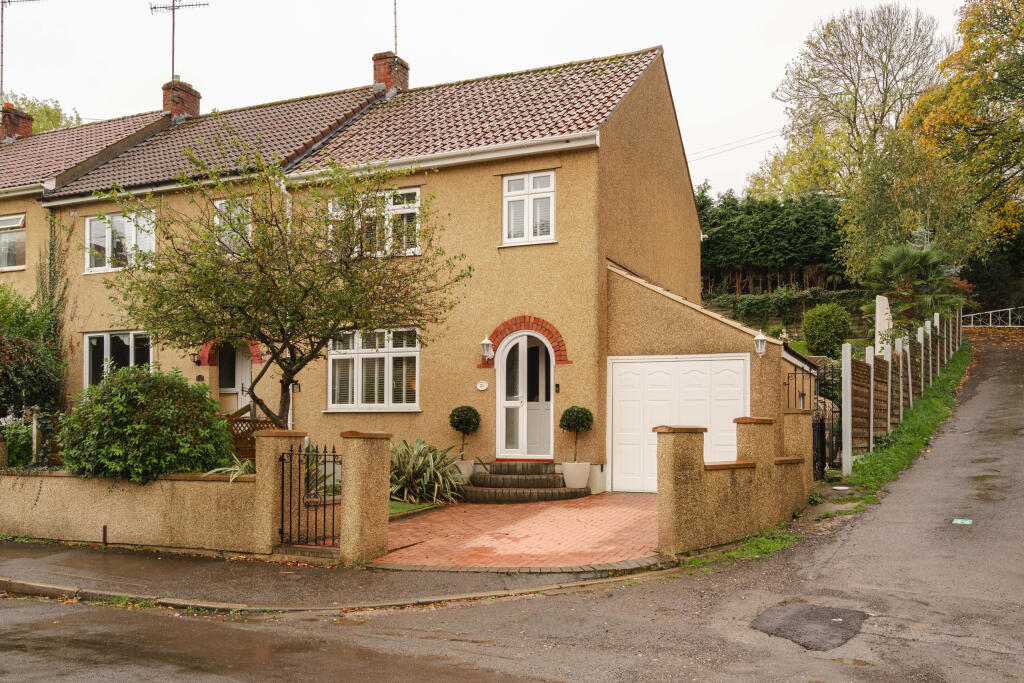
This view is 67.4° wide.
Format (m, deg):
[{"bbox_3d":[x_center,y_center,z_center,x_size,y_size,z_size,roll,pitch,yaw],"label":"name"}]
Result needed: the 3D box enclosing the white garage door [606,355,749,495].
[{"bbox_3d":[2.623,1.316,12.250,2.260,2.220,0.100,-1,-3,23],"label":"white garage door"}]

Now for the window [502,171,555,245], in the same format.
[{"bbox_3d":[0.283,-2.233,12.800,0.930,1.220,0.100,-1,-3,23],"label":"window"}]

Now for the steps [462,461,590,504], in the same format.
[{"bbox_3d":[0.018,2.269,12.450,2.300,0.580,1.050,-1,-3,22],"label":"steps"}]

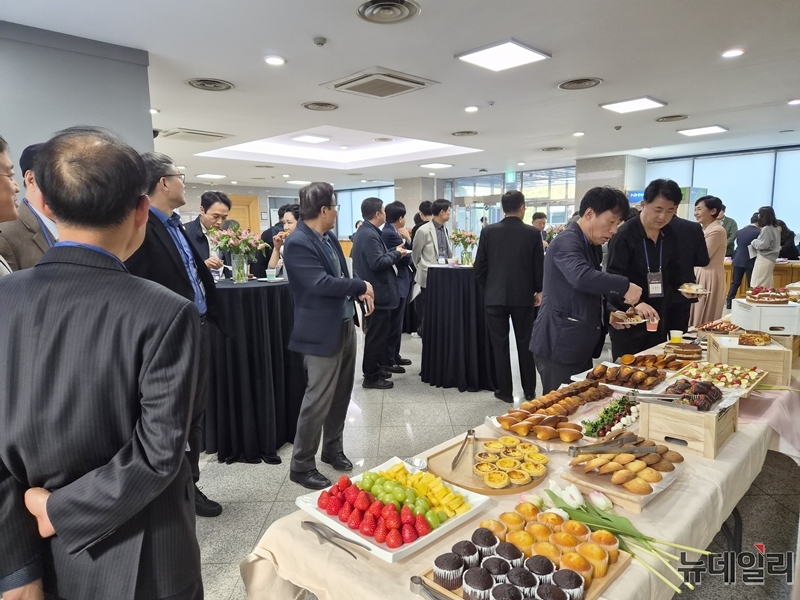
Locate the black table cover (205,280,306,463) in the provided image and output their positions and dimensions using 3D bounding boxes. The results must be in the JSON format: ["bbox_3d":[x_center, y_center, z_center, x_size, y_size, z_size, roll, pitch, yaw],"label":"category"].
[{"bbox_3d":[-0.990,0.423,3.539,0.740,1.110,0.740,0,10,0],"label":"black table cover"}]

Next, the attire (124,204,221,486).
[{"bbox_3d":[-1.085,0.310,2.618,0.440,1.480,0.550,2,10,12],"label":"attire"}]

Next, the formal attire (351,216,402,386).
[{"bbox_3d":[-0.216,0.032,4.875,0.440,1.480,0.540,-1,7,-2],"label":"formal attire"}]

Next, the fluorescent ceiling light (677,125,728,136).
[{"bbox_3d":[4.987,-2.784,8.739,0.620,0.050,0.620,-8,10,-44],"label":"fluorescent ceiling light"}]

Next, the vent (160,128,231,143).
[{"bbox_3d":[-3.370,-2.670,8.738,0.940,0.060,0.940,-8,10,-44],"label":"vent"}]

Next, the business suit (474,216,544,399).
[{"bbox_3d":[0.885,0.073,4.353,0.560,1.490,0.340,1,10,7],"label":"business suit"}]

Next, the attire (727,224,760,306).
[{"bbox_3d":[6.332,-0.655,9.755,0.600,1.450,0.550,3,8,24],"label":"attire"}]

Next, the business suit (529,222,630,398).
[{"bbox_3d":[0.935,0.312,2.872,0.540,1.450,0.500,6,11,32],"label":"business suit"}]

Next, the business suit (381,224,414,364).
[{"bbox_3d":[-0.055,-0.060,5.263,0.400,1.410,0.480,0,10,0],"label":"business suit"}]

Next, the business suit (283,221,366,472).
[{"bbox_3d":[-0.440,0.278,3.048,0.430,1.440,0.500,5,11,26],"label":"business suit"}]

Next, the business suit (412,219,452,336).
[{"bbox_3d":[0.358,-0.089,5.687,0.340,1.470,0.500,6,10,40],"label":"business suit"}]

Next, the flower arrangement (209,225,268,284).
[{"bbox_3d":[-1.010,-0.296,3.368,0.370,0.365,0.350,0,10,0],"label":"flower arrangement"}]

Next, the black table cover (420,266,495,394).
[{"bbox_3d":[0.563,0.231,5.073,0.710,1.080,0.710,-1,7,0],"label":"black table cover"}]

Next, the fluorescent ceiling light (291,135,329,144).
[{"bbox_3d":[-1.840,-3.325,10.980,0.620,0.050,0.620,-8,10,-44],"label":"fluorescent ceiling light"}]

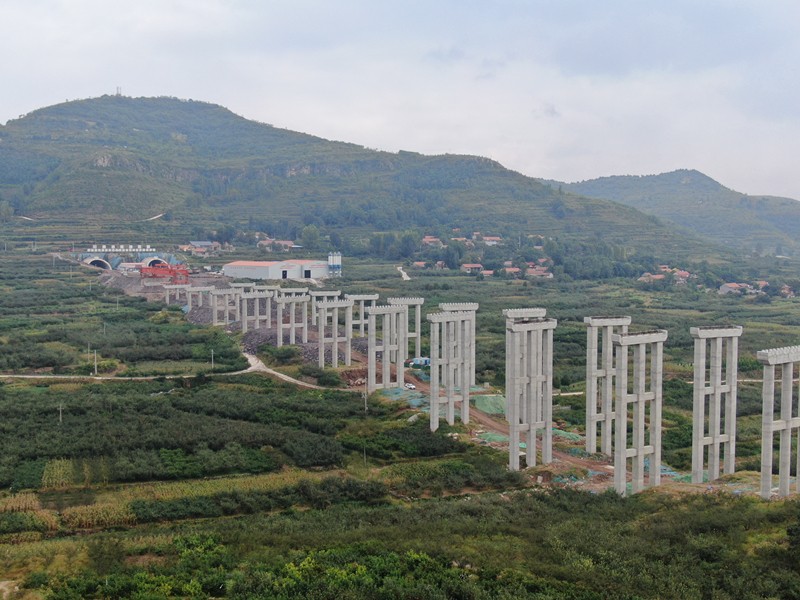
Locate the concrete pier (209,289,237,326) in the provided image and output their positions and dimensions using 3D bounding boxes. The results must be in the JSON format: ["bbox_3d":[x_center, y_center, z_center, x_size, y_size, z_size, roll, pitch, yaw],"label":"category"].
[{"bbox_3d":[-87.220,3.570,454.060,15.300,18.100,2.650,-1,3,-31],"label":"concrete pier"}]

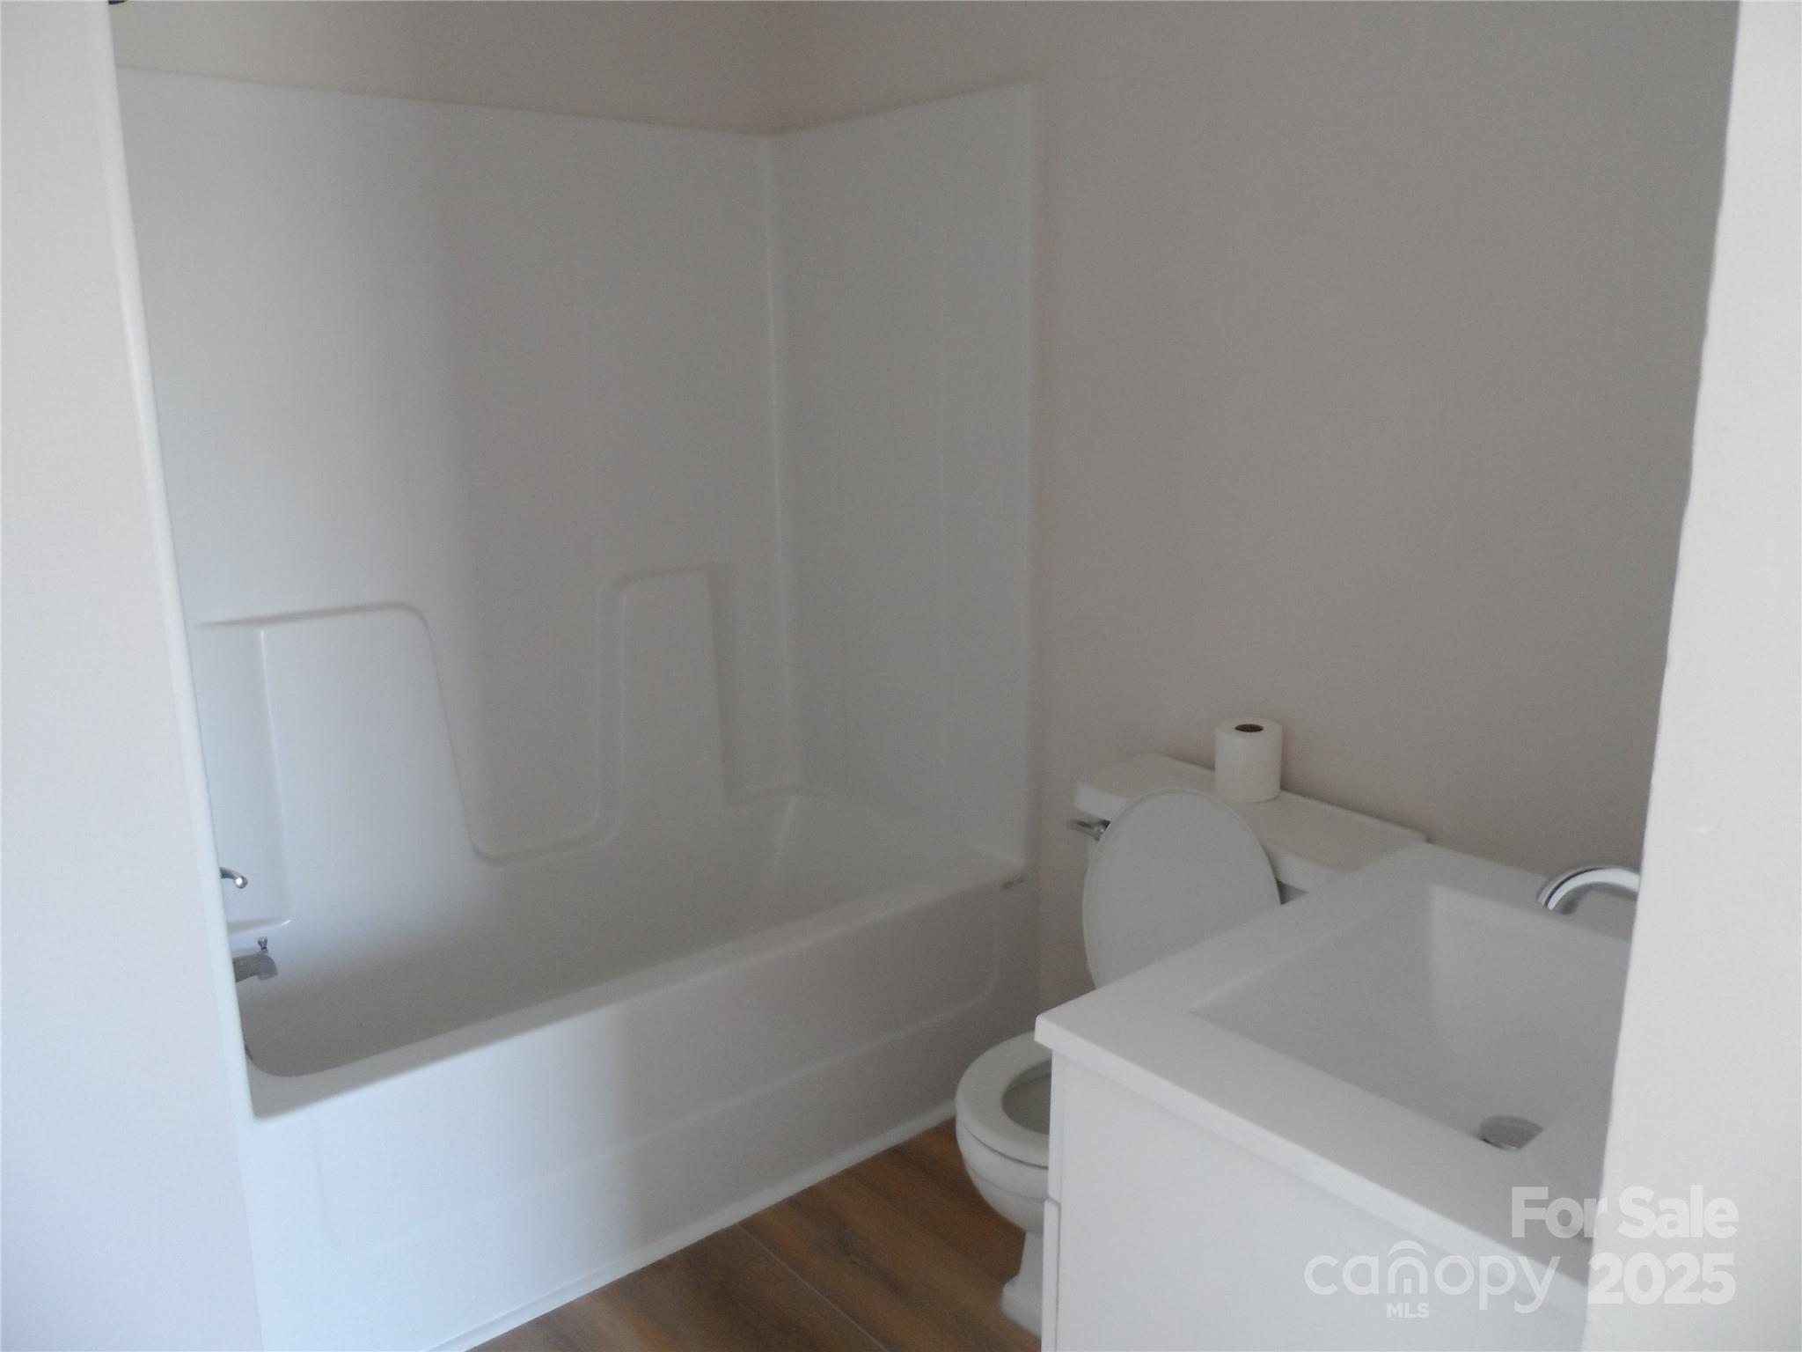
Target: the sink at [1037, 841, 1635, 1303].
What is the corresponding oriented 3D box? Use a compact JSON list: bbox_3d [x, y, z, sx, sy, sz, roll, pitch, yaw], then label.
[{"bbox_3d":[0.530,0.350,1.111,0.657,0.130,0.495,-10,15,-39],"label":"sink"}]

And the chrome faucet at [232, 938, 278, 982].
[{"bbox_3d":[-0.999,0.439,1.870,0.121,0.073,0.056,-10,15,-39],"label":"chrome faucet"}]

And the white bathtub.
[{"bbox_3d":[-0.520,0.635,2.325,1.406,0.459,0.741,-10,15,-39],"label":"white bathtub"}]

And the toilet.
[{"bbox_3d":[0.338,0.568,1.816,0.665,0.785,0.490,-10,15,-39],"label":"toilet"}]

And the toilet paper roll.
[{"bbox_3d":[0.542,0.130,1.938,0.098,0.105,0.098,-1,12,0],"label":"toilet paper roll"}]

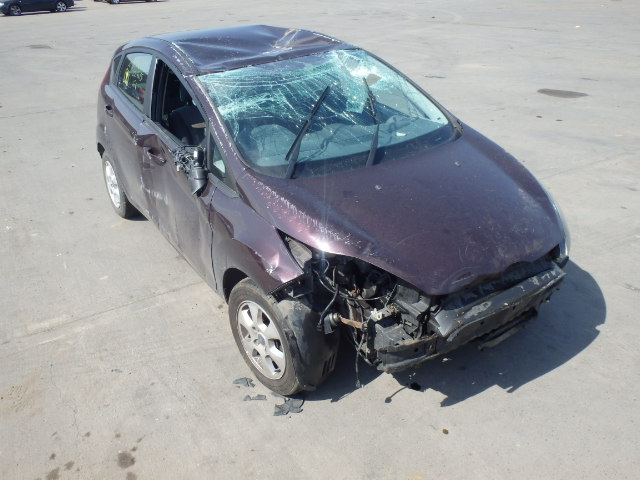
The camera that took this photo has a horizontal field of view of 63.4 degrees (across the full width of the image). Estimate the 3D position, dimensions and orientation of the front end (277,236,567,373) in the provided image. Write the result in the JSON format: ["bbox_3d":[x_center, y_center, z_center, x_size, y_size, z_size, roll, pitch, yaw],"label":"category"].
[{"bbox_3d":[0.591,0.173,2.500,1.440,0.550,0.620,-18,32,-31],"label":"front end"}]

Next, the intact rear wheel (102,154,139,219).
[{"bbox_3d":[-1.634,-0.476,4.304,0.190,0.585,0.585,-18,32,-31],"label":"intact rear wheel"}]

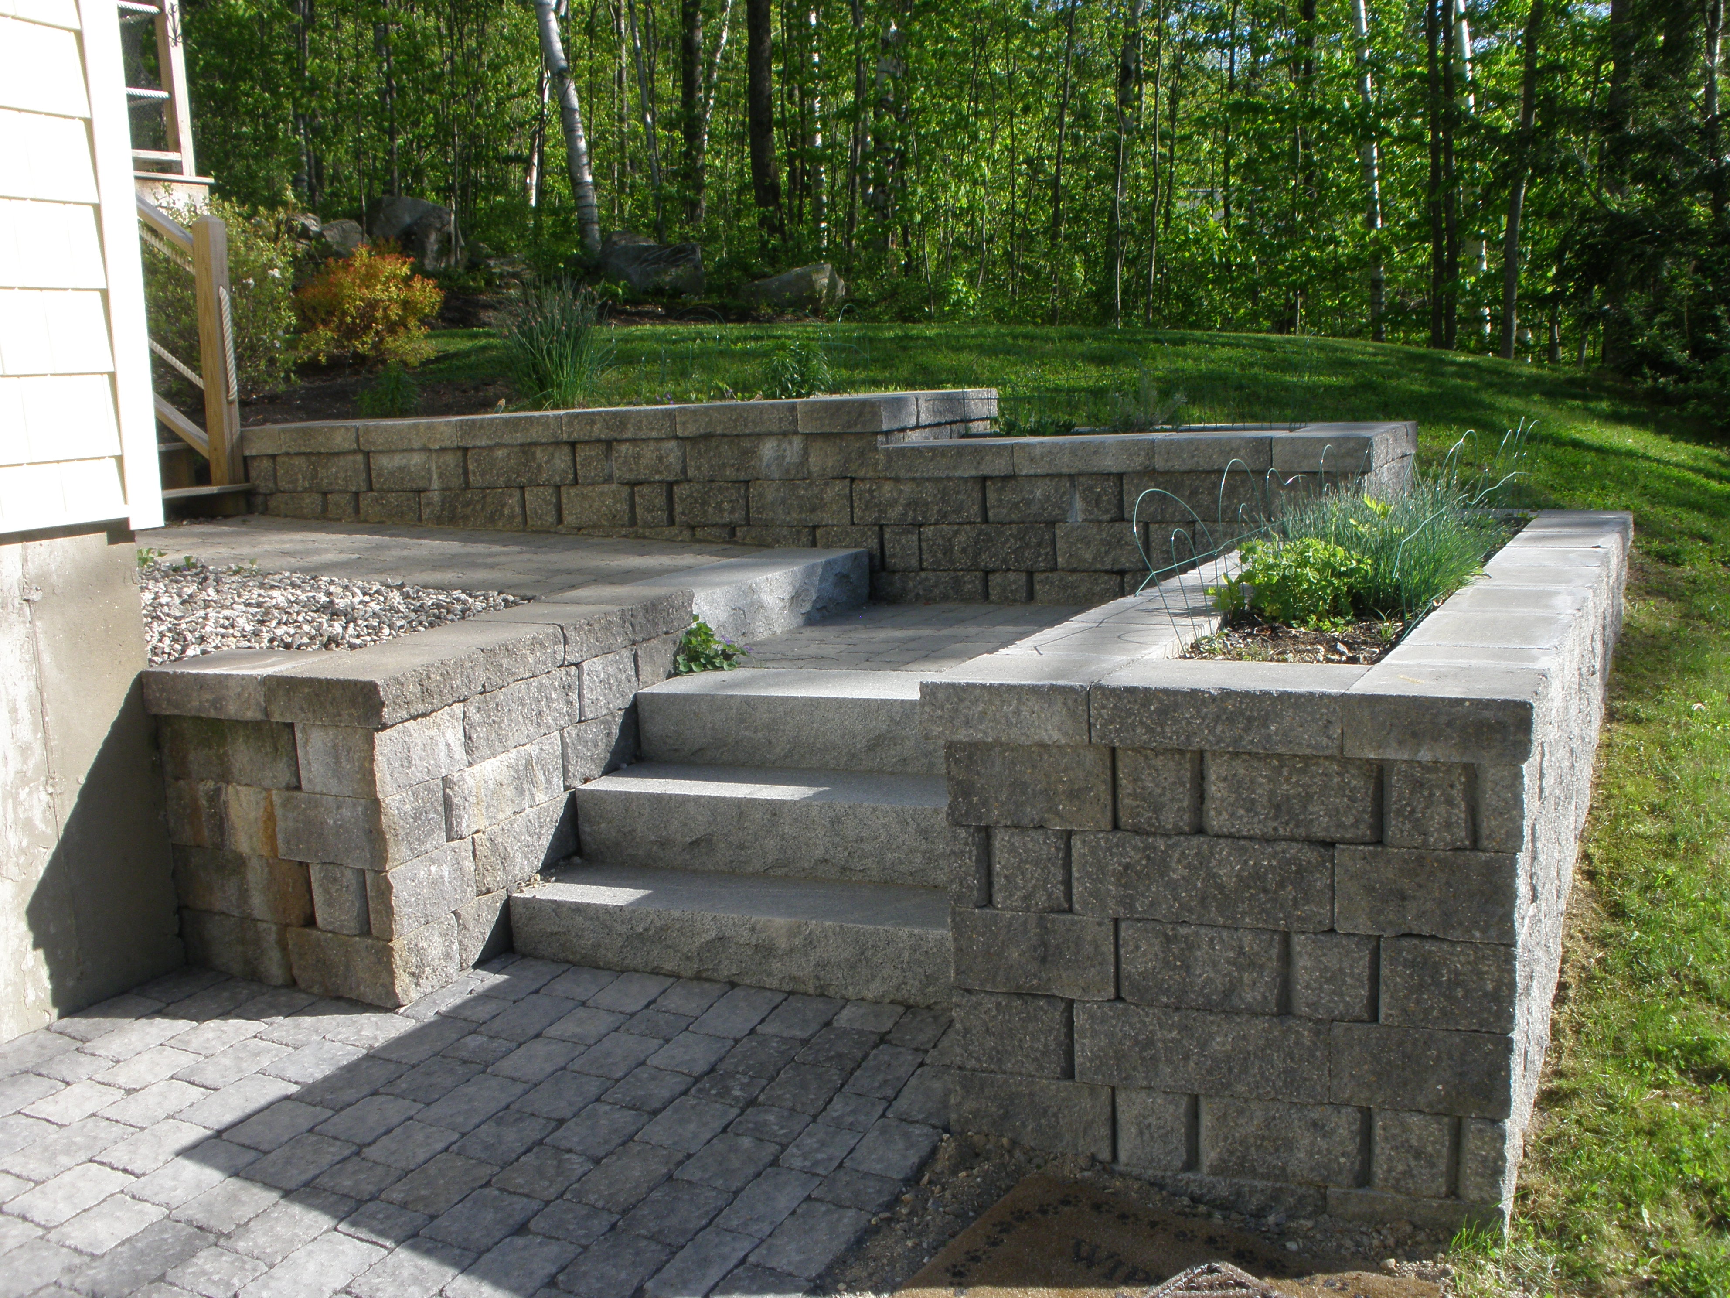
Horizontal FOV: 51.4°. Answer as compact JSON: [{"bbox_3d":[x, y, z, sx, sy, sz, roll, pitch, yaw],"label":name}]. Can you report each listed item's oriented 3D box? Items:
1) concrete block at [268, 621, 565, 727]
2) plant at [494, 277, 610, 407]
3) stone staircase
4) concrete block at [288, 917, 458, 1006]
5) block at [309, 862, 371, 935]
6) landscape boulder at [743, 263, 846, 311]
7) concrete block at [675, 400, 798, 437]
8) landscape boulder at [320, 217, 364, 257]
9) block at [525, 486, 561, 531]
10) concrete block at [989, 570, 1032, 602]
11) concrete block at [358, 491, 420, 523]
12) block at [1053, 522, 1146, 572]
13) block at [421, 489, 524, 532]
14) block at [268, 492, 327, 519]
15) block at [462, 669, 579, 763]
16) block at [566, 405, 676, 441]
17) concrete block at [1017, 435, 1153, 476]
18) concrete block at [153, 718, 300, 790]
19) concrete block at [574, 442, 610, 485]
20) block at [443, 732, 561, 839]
[{"bbox_3d":[-1.028,0.063,4.199,0.296,0.102,0.715,1,10,25],"label":"concrete block"},{"bbox_3d":[-1.191,-1.167,6.922,0.419,0.489,0.410,-3,9,0],"label":"plant"},{"bbox_3d":[-0.060,0.391,4.228,1.200,0.510,1.020,1,9,24],"label":"stone staircase"},{"bbox_3d":[-1.088,0.665,4.013,0.310,0.152,0.224,2,11,28],"label":"concrete block"},{"bbox_3d":[-1.066,0.522,3.992,0.160,0.150,0.250,3,9,32],"label":"block"},{"bbox_3d":[-0.554,-2.869,14.322,0.800,0.420,0.650,-3,8,0],"label":"landscape boulder"},{"bbox_3d":[-0.371,-0.792,6.224,0.465,0.102,0.300,1,10,25],"label":"concrete block"},{"bbox_3d":[-3.909,-3.068,13.500,0.380,0.340,0.350,-5,9,-15],"label":"landscape boulder"},{"bbox_3d":[-1.109,-0.536,6.689,0.148,0.152,0.280,2,9,28],"label":"block"},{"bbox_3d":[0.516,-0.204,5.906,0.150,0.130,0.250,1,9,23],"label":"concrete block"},{"bbox_3d":[-1.756,-0.553,7.036,0.299,0.152,0.280,2,9,28],"label":"concrete block"},{"bbox_3d":[0.793,-0.336,5.680,0.295,0.152,0.300,1,9,25],"label":"block"},{"bbox_3d":[-1.397,-0.544,6.780,0.465,0.148,0.260,2,9,25],"label":"block"},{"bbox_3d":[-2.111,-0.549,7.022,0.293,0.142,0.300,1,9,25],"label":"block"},{"bbox_3d":[-0.918,0.145,4.276,0.260,0.152,0.460,1,9,24],"label":"block"},{"bbox_3d":[-0.795,-0.801,6.426,0.455,0.102,0.300,1,10,25],"label":"block"},{"bbox_3d":[0.731,-0.607,5.634,0.449,0.098,0.300,1,9,25],"label":"concrete block"},{"bbox_3d":[-1.373,0.213,4.173,0.424,0.148,0.290,1,10,25],"label":"concrete block"},{"bbox_3d":[-0.914,-0.681,6.508,0.150,0.152,0.279,1,10,24],"label":"concrete block"},{"bbox_3d":[-0.966,0.325,4.269,0.280,0.152,0.482,1,9,23],"label":"block"}]

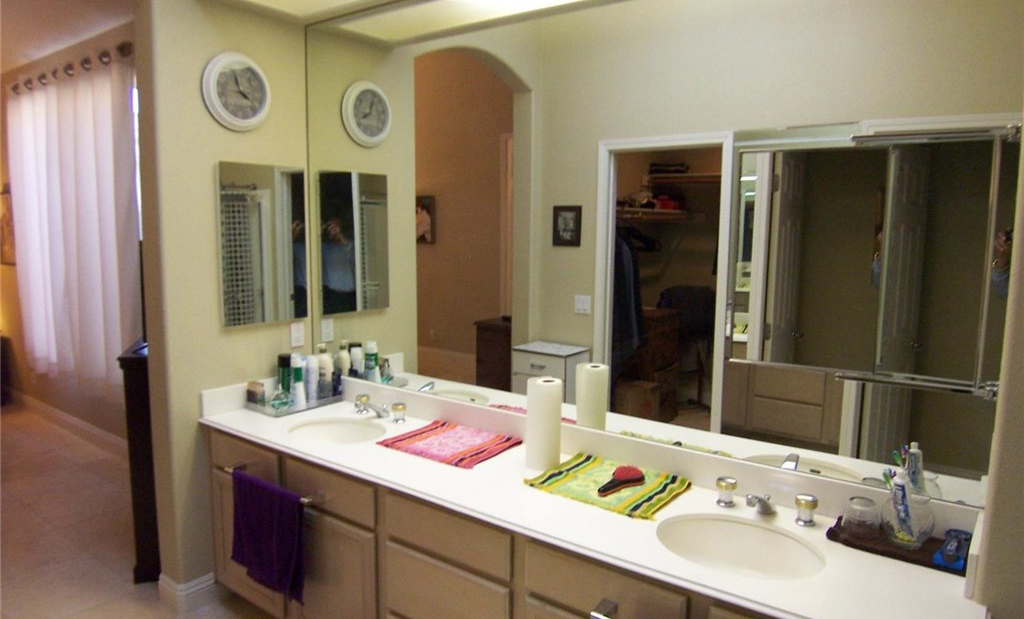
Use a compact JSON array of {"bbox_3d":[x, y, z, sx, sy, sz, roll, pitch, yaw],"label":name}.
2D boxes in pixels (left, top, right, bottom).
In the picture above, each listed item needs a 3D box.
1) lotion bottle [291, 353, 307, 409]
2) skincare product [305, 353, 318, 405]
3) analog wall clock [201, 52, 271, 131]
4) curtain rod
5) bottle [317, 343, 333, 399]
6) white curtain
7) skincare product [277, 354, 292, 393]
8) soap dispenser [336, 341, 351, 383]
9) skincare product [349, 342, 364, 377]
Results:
[{"bbox_3d":[-0.915,0.300,2.903,0.058,0.222,0.052,-1,7,-18],"label":"lotion bottle"},{"bbox_3d":[-0.868,0.300,2.972,0.048,0.205,0.045,-1,7,-16],"label":"skincare product"},{"bbox_3d":[-1.099,-0.872,2.721,0.042,0.300,0.295,6,8,36],"label":"analog wall clock"},{"bbox_3d":[-2.973,-1.590,4.518,2.050,0.070,0.080,6,9,38],"label":"curtain rod"},{"bbox_3d":[-0.836,0.274,3.029,0.060,0.250,0.060,6,8,36],"label":"bottle"},{"bbox_3d":[-2.981,-0.567,4.635,1.980,2.090,0.110,6,9,38],"label":"white curtain"},{"bbox_3d":[-0.989,0.297,2.966,0.055,0.205,0.055,-1,7,-19],"label":"skincare product"},{"bbox_3d":[-0.768,0.263,3.122,0.060,0.250,0.060,6,8,36],"label":"soap dispenser"},{"bbox_3d":[-0.723,0.276,3.174,0.052,0.215,0.048,-1,7,-13],"label":"skincare product"}]

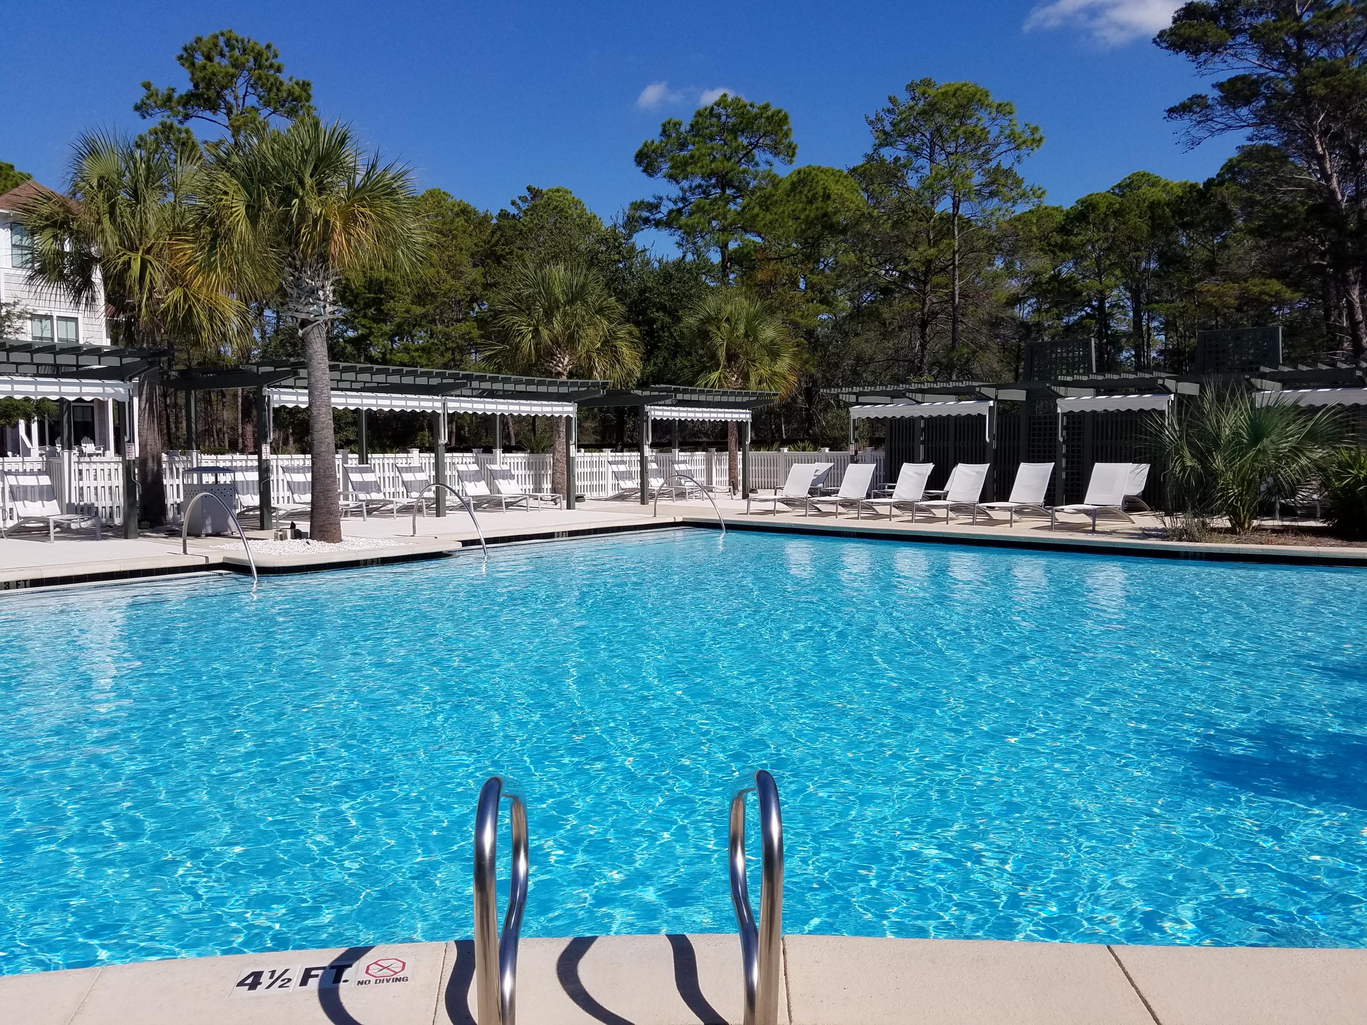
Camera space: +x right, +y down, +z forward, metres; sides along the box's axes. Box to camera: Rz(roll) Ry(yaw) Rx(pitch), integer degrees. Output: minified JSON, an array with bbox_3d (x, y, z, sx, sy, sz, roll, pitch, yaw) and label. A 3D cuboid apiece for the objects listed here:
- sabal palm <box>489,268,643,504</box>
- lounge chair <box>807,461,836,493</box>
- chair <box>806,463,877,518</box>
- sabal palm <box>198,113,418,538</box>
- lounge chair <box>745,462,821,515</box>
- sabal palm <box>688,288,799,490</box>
[{"bbox_3d":[-3.264,-3.601,28.231,4.187,6.541,4.187,0,4,-7],"label":"sabal palm"},{"bbox_3d":[3.420,-0.840,28.302,0.690,1.020,2.000,3,4,37],"label":"lounge chair"},{"bbox_3d":[3.450,-0.483,21.962,0.690,1.090,2.000,3,4,37],"label":"chair"},{"bbox_3d":[-5.560,-2.729,15.561,3.125,6.365,3.125,-1,4,-19],"label":"sabal palm"},{"bbox_3d":[2.250,-0.529,22.711,0.690,1.090,2.000,3,4,37],"label":"lounge chair"},{"bbox_3d":[1.929,-4.028,34.116,3.816,6.665,3.816,0,4,3],"label":"sabal palm"}]

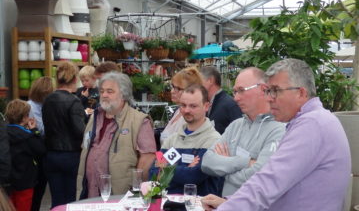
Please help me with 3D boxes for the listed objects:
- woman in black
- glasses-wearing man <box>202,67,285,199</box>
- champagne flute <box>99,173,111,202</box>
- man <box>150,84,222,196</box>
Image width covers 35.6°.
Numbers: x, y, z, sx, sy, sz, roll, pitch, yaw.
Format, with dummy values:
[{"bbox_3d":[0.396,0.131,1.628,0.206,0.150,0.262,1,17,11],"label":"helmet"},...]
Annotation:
[{"bbox_3d":[-1.017,0.465,4.936,0.440,1.700,0.300,2,4,25],"label":"woman in black"},{"bbox_3d":[0.356,0.655,2.894,0.360,1.700,0.520,-3,5,-44],"label":"glasses-wearing man"},{"bbox_3d":[-0.301,0.345,2.244,0.046,0.150,0.046,0,3,0],"label":"champagne flute"},{"bbox_3d":[0.056,0.691,3.197,0.500,1.620,0.360,2,4,30],"label":"man"}]

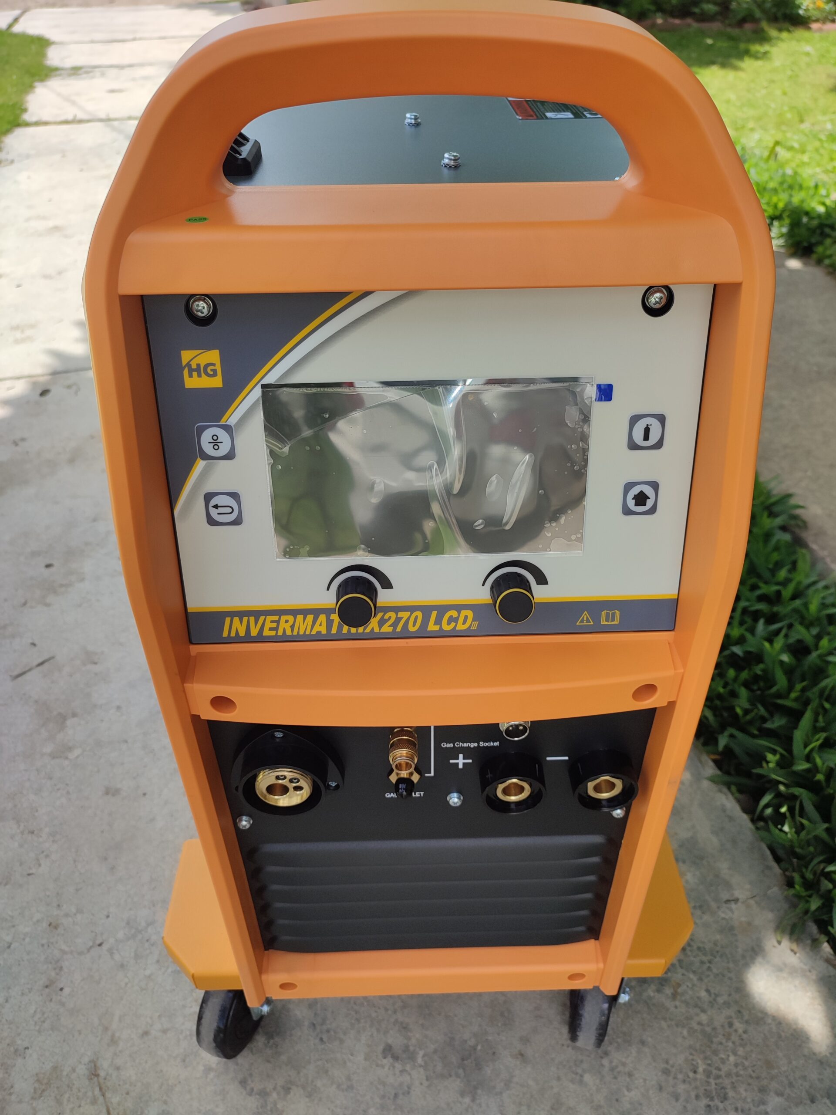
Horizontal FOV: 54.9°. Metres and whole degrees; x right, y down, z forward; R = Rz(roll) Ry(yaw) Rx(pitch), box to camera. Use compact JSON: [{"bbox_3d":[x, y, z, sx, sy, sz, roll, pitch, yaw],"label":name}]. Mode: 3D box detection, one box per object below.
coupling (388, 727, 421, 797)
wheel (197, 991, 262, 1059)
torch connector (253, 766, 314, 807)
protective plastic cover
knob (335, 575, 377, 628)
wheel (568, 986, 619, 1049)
[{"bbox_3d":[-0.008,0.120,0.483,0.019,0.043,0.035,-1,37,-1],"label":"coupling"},{"bbox_3d":[-0.164,0.399,0.715,0.029,0.075,0.075,11,38,16],"label":"wheel"},{"bbox_3d":[-0.083,0.136,0.509,0.035,0.035,0.025,-1,37,-1],"label":"torch connector"},{"bbox_3d":[0.006,-0.043,0.412,0.163,0.093,0.003,-1,22,-1],"label":"protective plastic cover"},{"bbox_3d":[-0.033,0.024,0.428,0.022,0.022,0.021,-1,22,-1],"label":"knob"},{"bbox_3d":[0.155,0.393,0.718,0.029,0.075,0.075,7,37,11],"label":"wheel"}]

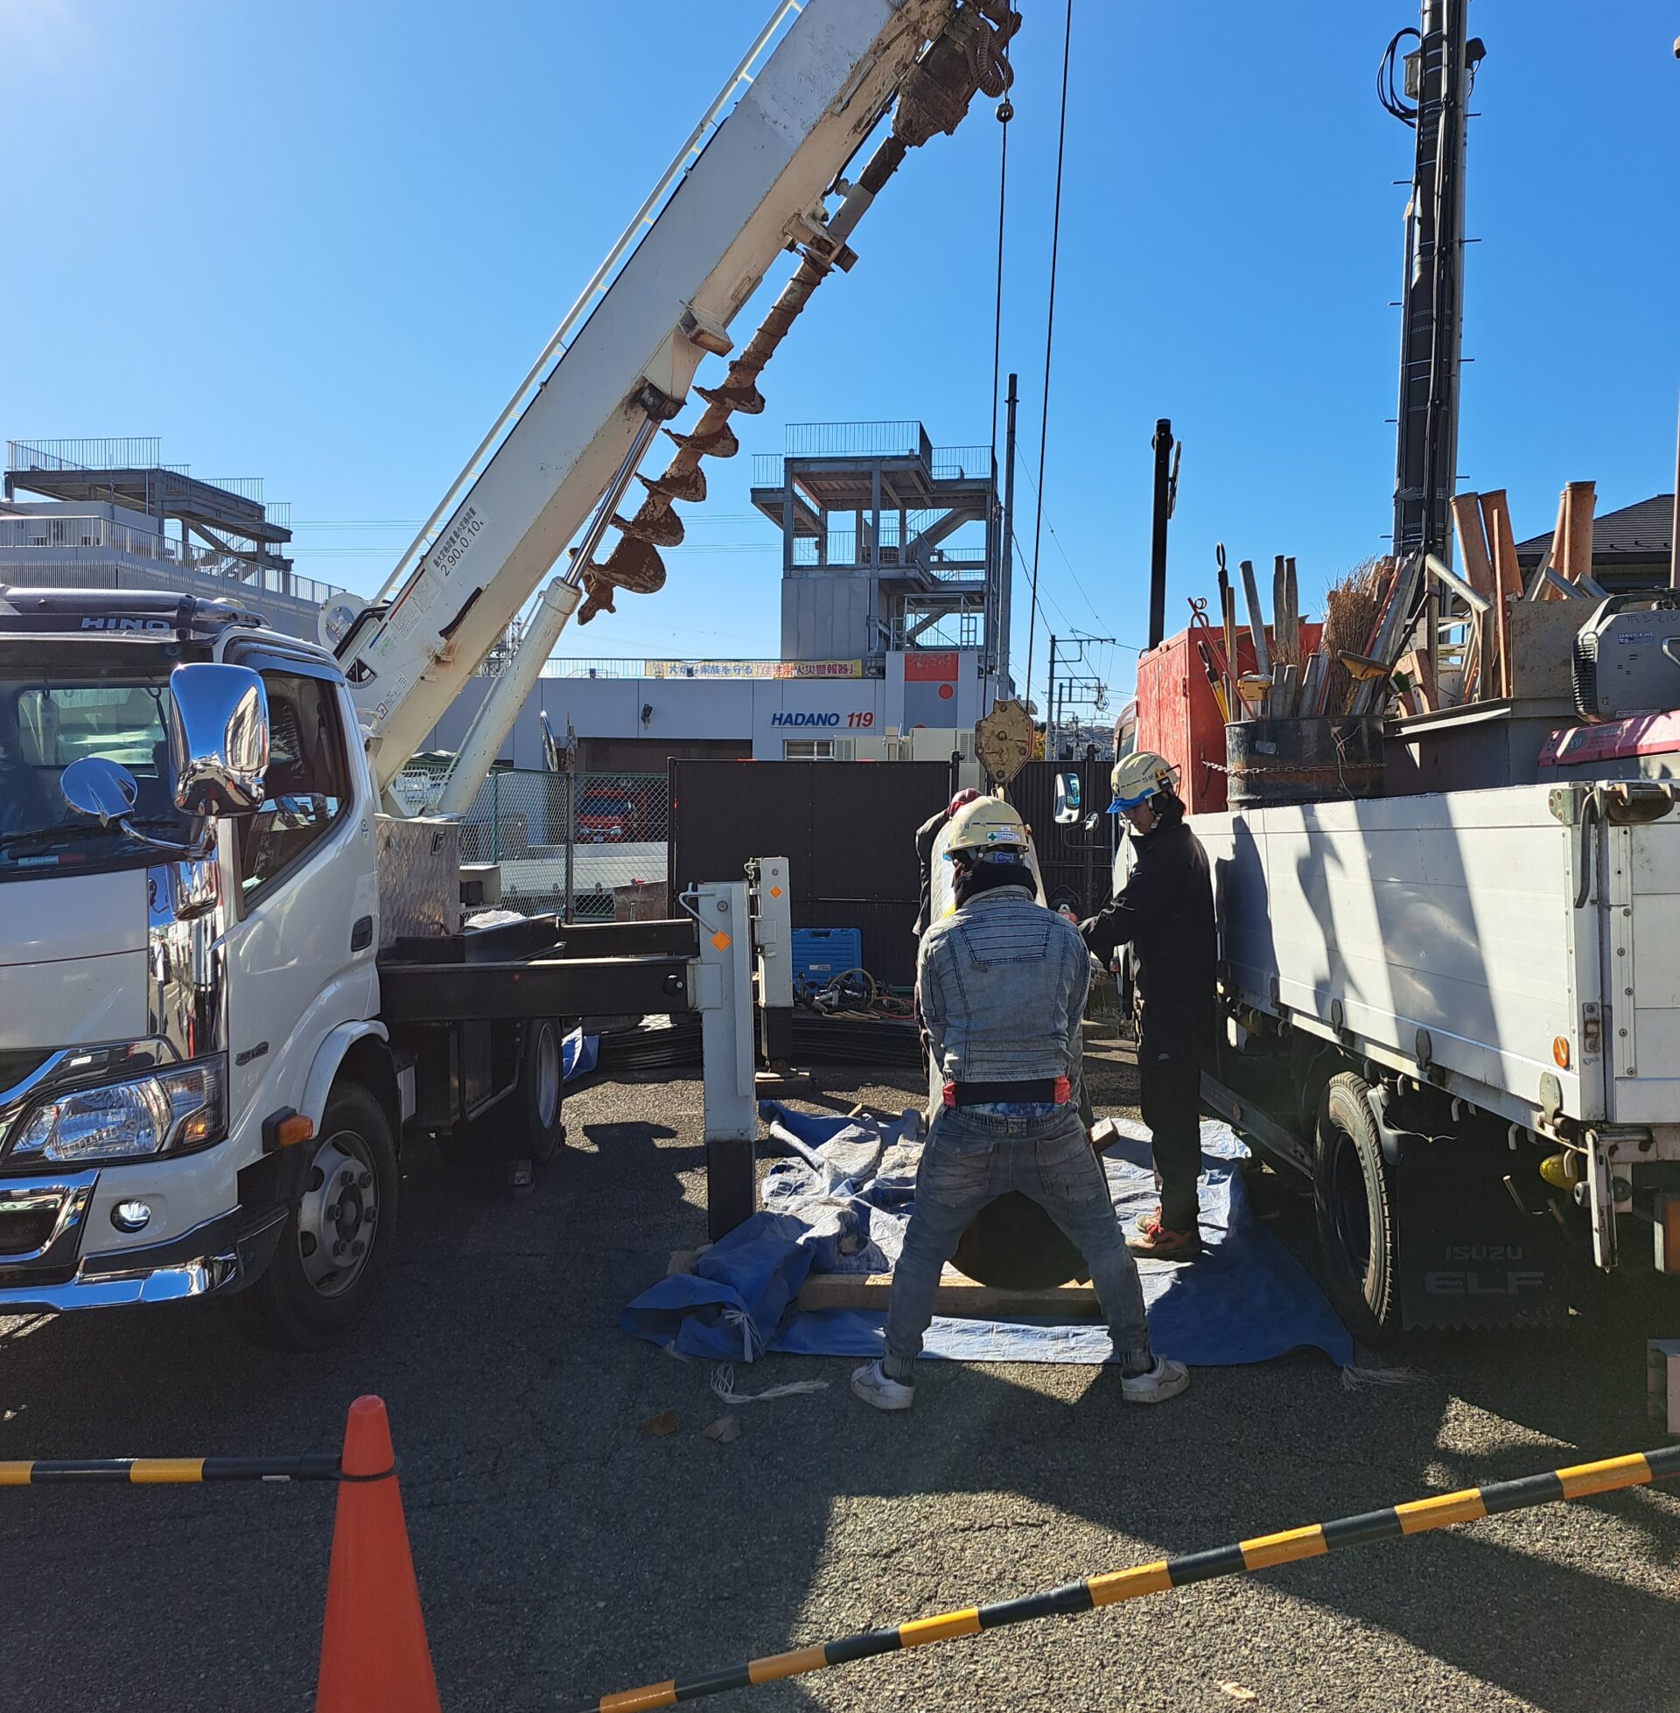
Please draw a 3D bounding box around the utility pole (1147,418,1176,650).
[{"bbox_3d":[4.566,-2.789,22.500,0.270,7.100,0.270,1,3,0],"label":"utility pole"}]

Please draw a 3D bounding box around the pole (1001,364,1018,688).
[{"bbox_3d":[4.046,-5.887,38.000,0.270,11.800,0.270,1,3,0],"label":"pole"}]

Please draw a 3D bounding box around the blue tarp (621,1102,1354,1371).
[{"bbox_3d":[0.520,1.261,6.000,2.600,0.260,3.050,1,3,-2],"label":"blue tarp"}]

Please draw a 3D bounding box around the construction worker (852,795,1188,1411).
[{"bbox_3d":[0.503,0.636,4.312,0.900,1.670,0.660,1,3,2],"label":"construction worker"}]

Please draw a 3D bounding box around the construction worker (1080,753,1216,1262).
[{"bbox_3d":[1.077,0.490,5.480,0.520,1.790,0.500,1,3,-6],"label":"construction worker"}]

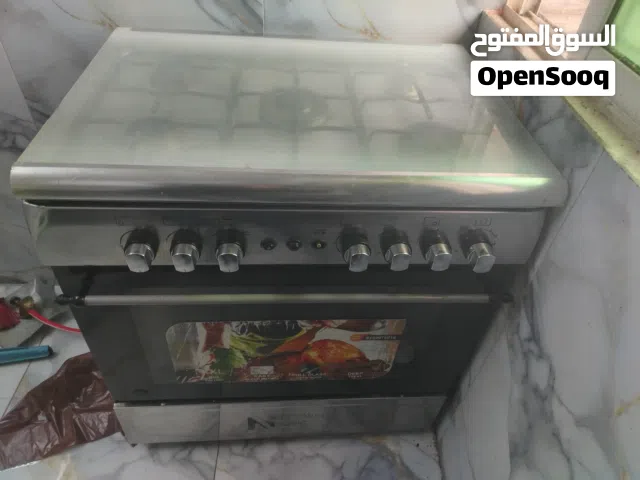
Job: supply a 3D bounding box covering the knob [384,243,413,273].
[{"bbox_3d":[0.134,0.028,0.755,0.045,0.044,0.040,1,33,-6],"label":"knob"}]

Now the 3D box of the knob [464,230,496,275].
[{"bbox_3d":[0.279,0.029,0.774,0.045,0.044,0.046,1,33,-6],"label":"knob"}]

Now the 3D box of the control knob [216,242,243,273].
[{"bbox_3d":[-0.147,0.027,0.726,0.045,0.044,0.040,1,33,-6],"label":"control knob"}]

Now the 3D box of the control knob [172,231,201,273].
[{"bbox_3d":[-0.216,0.025,0.721,0.045,0.044,0.046,1,33,-6],"label":"control knob"}]

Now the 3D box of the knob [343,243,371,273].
[{"bbox_3d":[0.064,0.028,0.748,0.045,0.044,0.040,1,33,-6],"label":"knob"}]

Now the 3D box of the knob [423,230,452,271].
[{"bbox_3d":[0.203,0.027,0.764,0.045,0.044,0.046,1,33,-6],"label":"knob"}]

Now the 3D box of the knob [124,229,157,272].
[{"bbox_3d":[-0.287,0.025,0.714,0.045,0.044,0.046,1,33,-6],"label":"knob"}]

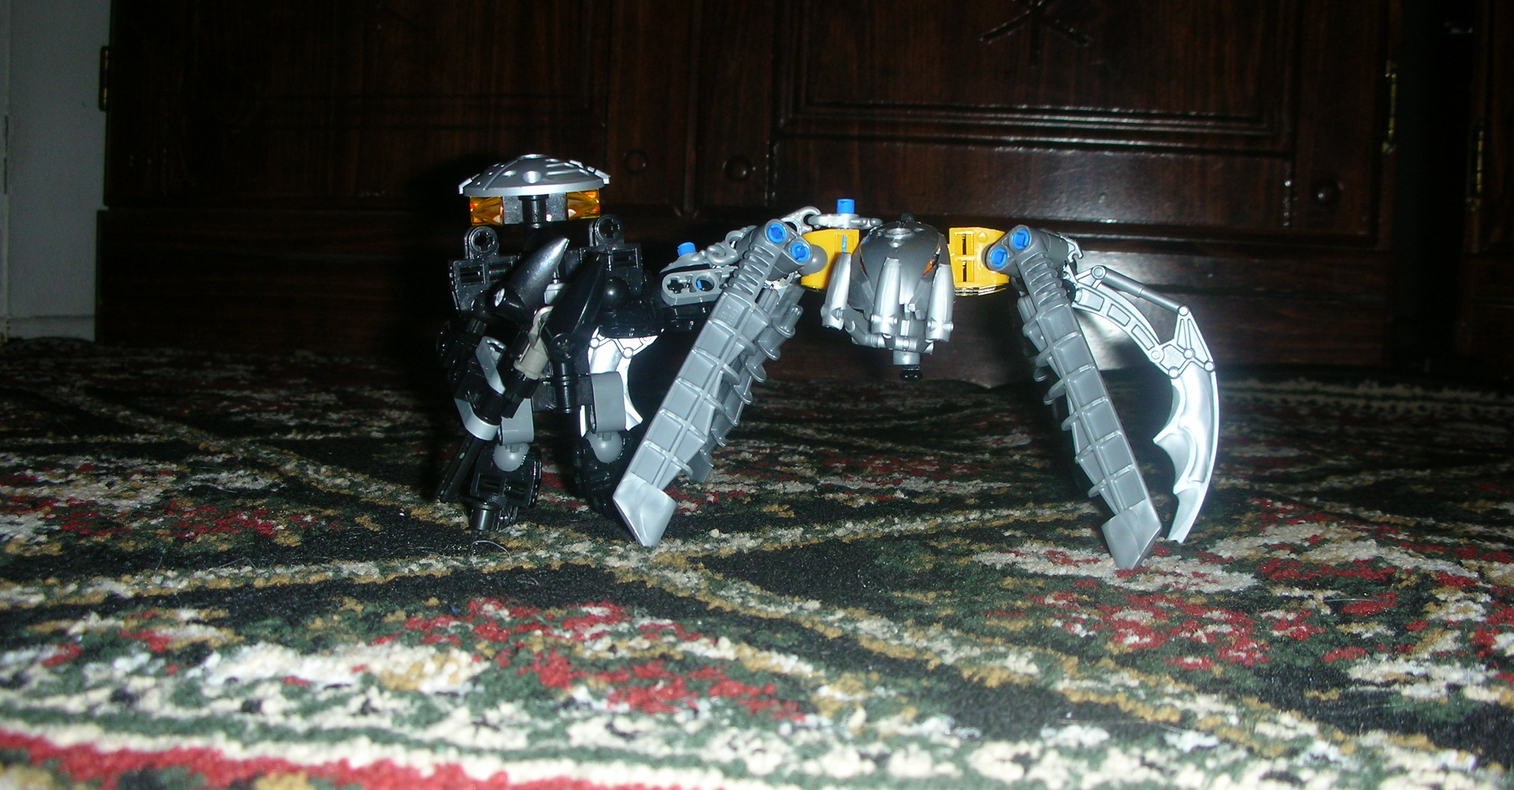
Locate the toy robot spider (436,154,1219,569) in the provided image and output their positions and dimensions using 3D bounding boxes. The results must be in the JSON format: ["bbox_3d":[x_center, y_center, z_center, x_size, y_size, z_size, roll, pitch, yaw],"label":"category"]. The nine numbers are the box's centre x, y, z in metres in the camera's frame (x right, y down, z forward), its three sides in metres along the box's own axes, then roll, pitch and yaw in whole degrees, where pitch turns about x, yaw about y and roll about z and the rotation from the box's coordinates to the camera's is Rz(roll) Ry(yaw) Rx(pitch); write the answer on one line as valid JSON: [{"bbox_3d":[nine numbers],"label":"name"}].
[{"bbox_3d":[0.024,-0.013,0.429,0.211,0.096,0.136,3,4,5],"label":"toy robot spider"}]

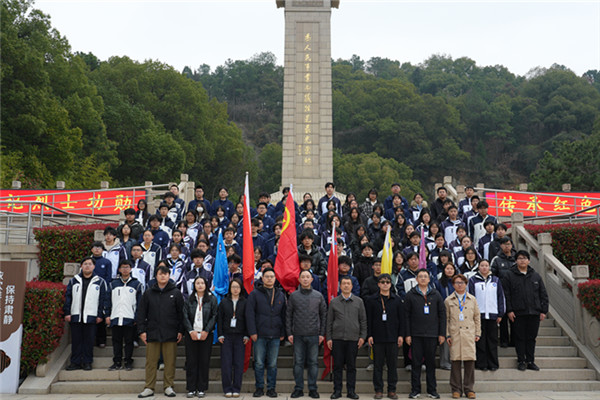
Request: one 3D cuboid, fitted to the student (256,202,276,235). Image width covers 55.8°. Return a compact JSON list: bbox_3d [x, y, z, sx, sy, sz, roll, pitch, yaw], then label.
[{"bbox_3d":[-0.738,0.928,11.331,0.510,1.760,0.300,0,-8,-1],"label":"student"}]

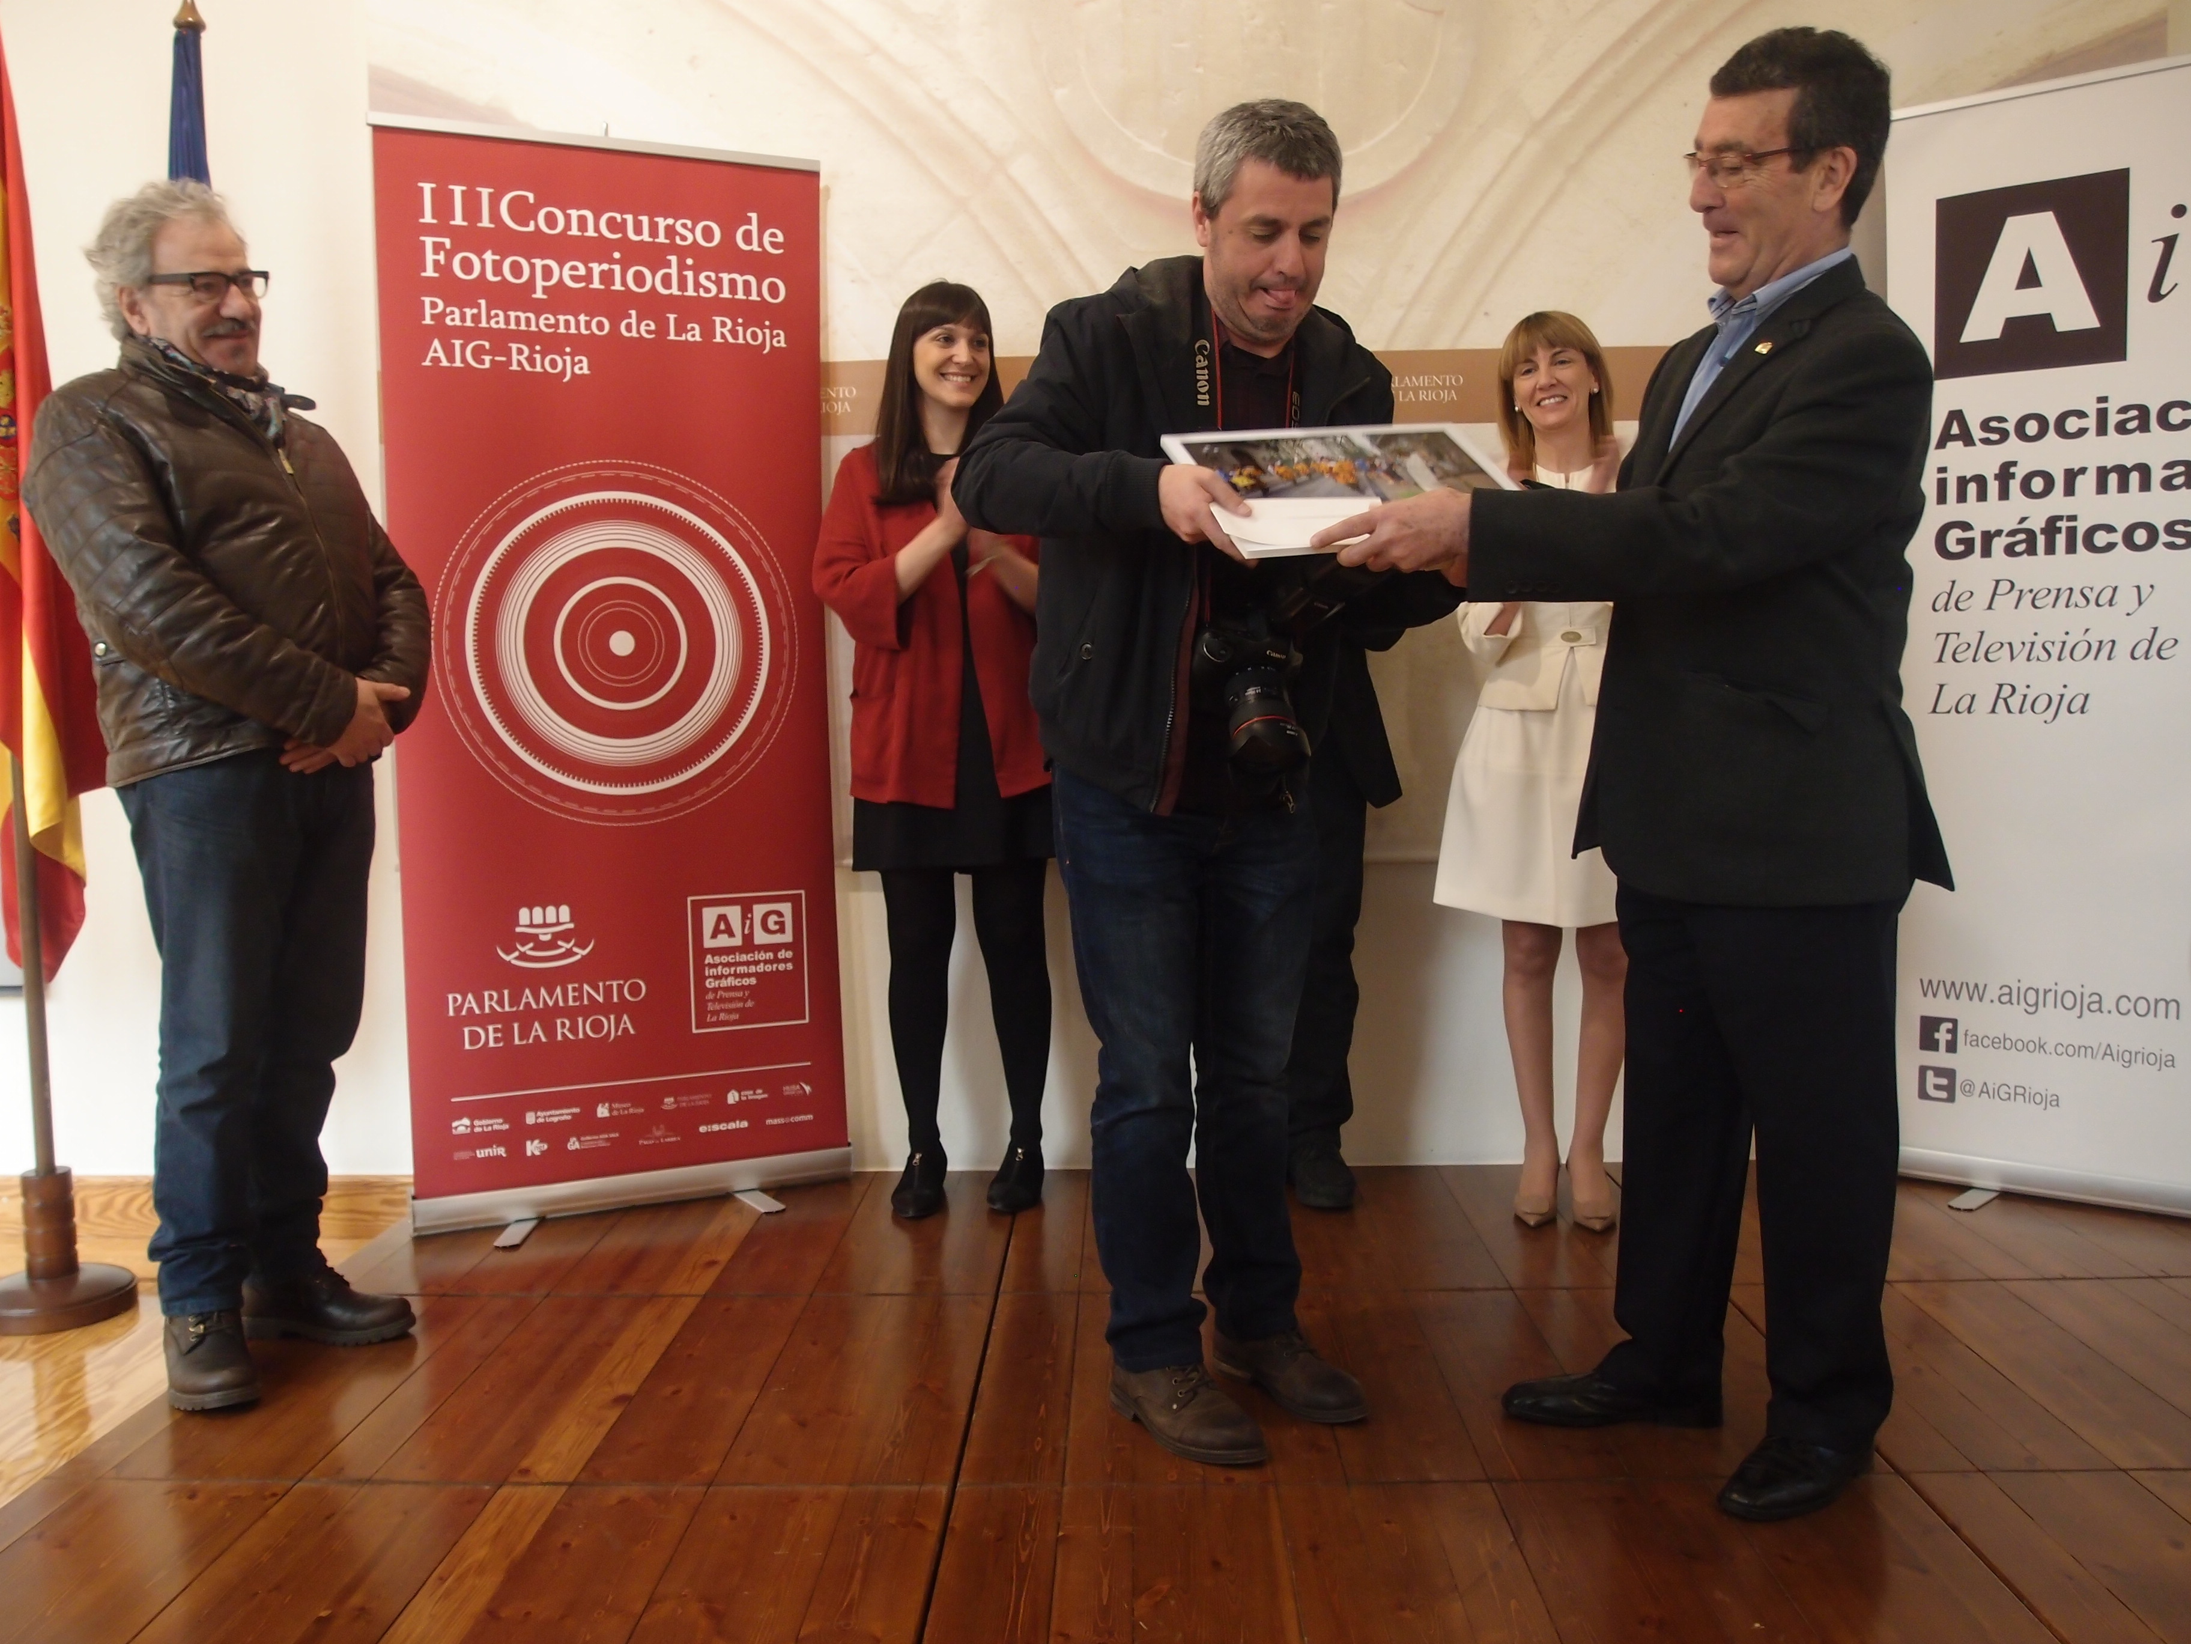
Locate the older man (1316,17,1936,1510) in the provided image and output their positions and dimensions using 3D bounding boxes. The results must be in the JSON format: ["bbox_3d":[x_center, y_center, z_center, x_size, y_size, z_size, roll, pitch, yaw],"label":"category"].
[{"bbox_3d":[0.656,-0.074,2.209,0.747,1.808,0.525,-2,4,-9],"label":"older man"}]

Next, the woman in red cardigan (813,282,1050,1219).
[{"bbox_3d":[-0.256,-0.144,3.470,0.505,1.783,0.384,-2,4,-11],"label":"woman in red cardigan"}]

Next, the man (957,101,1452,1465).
[{"bbox_3d":[0.179,-0.051,2.333,0.636,1.757,0.485,-4,6,-39],"label":"man"}]

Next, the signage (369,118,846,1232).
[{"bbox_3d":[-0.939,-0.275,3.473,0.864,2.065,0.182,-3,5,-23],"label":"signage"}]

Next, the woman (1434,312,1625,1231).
[{"bbox_3d":[0.873,-0.102,3.317,0.465,1.687,0.364,0,5,13],"label":"woman"}]

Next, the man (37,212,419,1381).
[{"bbox_3d":[-1.304,-0.060,2.658,0.455,1.773,0.566,2,5,34],"label":"man"}]

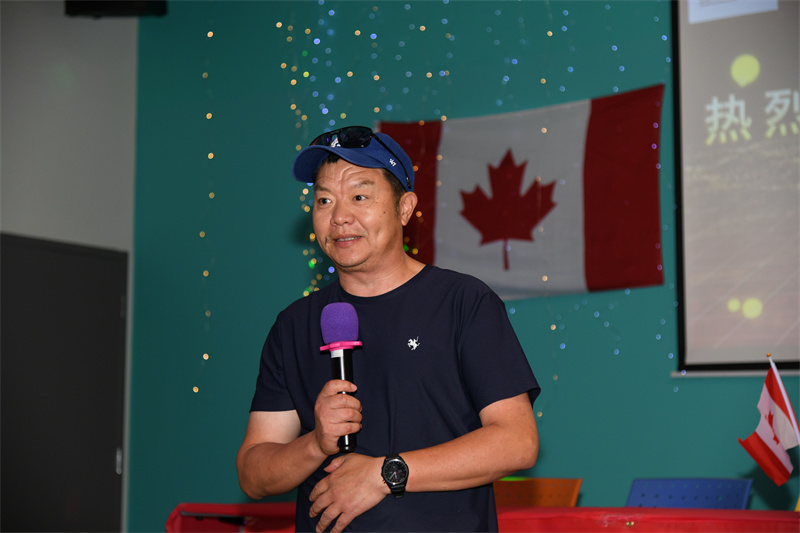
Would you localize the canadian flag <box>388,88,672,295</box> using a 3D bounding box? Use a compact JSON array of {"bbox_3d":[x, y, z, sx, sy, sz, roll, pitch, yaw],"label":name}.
[{"bbox_3d":[0.498,-0.301,7.055,1.510,0.920,0.050,-4,-8,33],"label":"canadian flag"}]

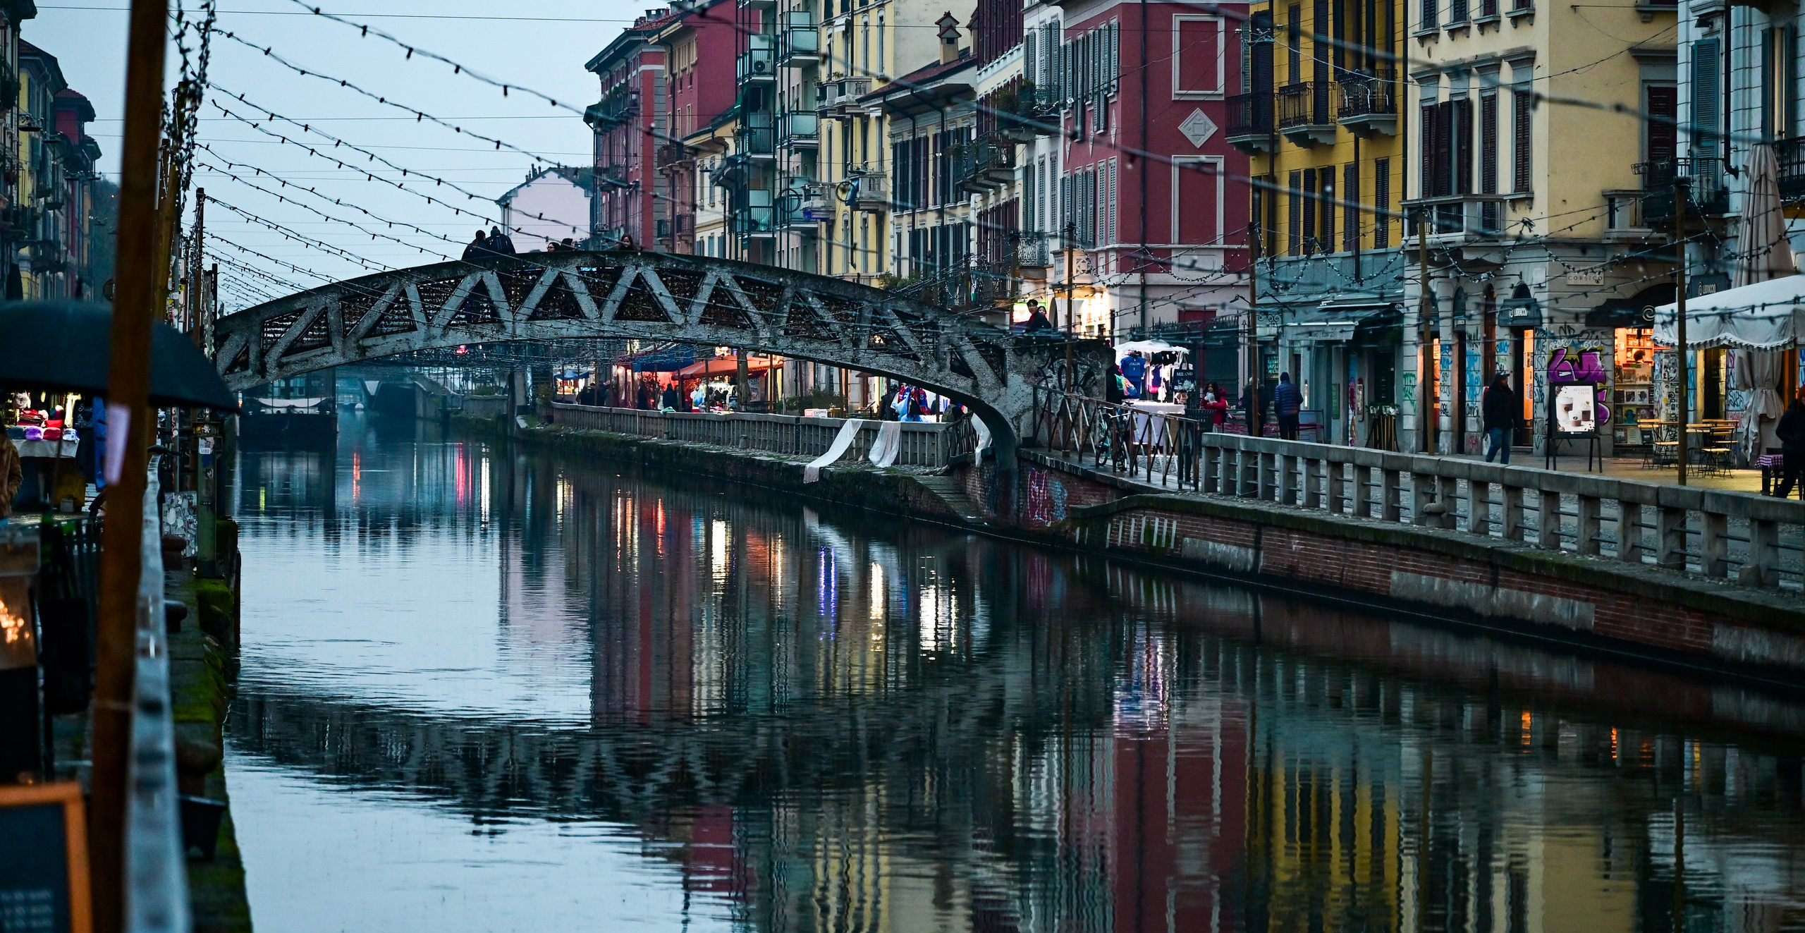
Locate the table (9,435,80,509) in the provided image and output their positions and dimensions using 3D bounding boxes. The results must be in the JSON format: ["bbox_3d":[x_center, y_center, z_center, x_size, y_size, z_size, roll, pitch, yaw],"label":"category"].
[{"bbox_3d":[-10.212,0.050,70.900,1.050,0.860,0.850,0,1,-7],"label":"table"}]

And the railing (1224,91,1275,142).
[{"bbox_3d":[8.735,-8.655,149.298,0.760,1.080,2.500,0,1,-10],"label":"railing"}]

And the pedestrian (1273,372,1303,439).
[{"bbox_3d":[8.590,-1.240,134.000,0.580,1.720,0.380,0,1,3],"label":"pedestrian"}]

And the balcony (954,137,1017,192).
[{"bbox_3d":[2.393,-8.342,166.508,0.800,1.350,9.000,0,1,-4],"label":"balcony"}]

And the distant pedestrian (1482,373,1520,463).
[{"bbox_3d":[10.989,-0.830,110.700,0.580,1.750,0.420,0,1,-19],"label":"distant pedestrian"}]

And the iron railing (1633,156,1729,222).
[{"bbox_3d":[15.154,-5.347,116.689,0.920,1.160,2.250,0,1,-10],"label":"iron railing"}]

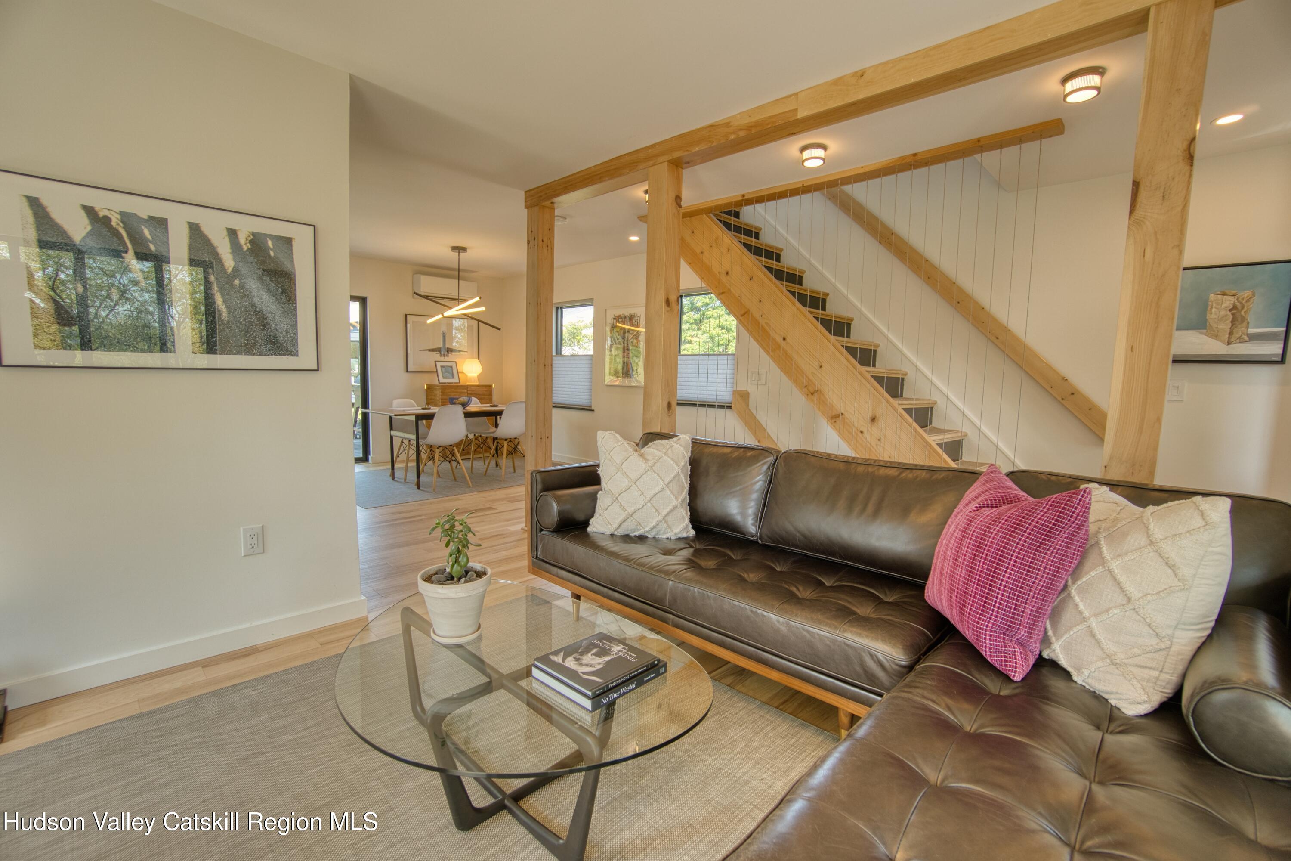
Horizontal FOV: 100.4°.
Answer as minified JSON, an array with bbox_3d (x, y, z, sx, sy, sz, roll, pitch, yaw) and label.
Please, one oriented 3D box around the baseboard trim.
[{"bbox_3d":[-1.719,0.848,2.121,1.150,0.089,0.018,-4,9,-42],"label":"baseboard trim"}]

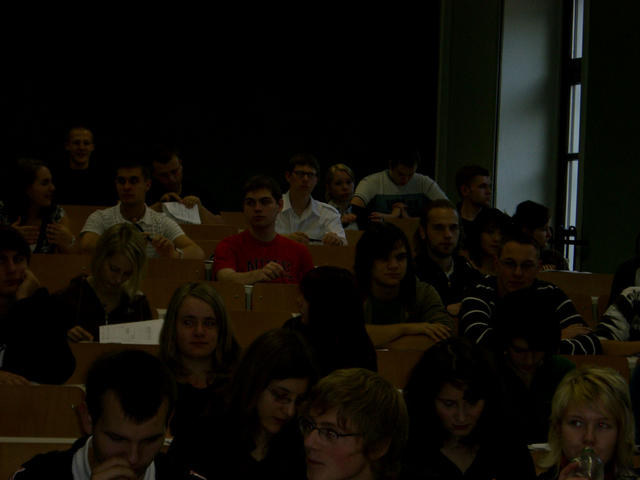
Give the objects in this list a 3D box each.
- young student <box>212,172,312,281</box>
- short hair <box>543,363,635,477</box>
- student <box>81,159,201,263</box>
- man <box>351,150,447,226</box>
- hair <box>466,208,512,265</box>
[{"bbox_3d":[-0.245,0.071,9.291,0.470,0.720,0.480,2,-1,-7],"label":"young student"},{"bbox_3d":[0.654,0.441,5.150,0.220,0.260,0.230,2,-1,0],"label":"short hair"},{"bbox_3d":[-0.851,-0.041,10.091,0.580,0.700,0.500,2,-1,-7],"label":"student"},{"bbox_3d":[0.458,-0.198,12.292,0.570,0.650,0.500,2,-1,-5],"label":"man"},{"bbox_3d":[0.764,-0.016,9.500,0.210,0.250,0.230,3,-2,-22],"label":"hair"}]

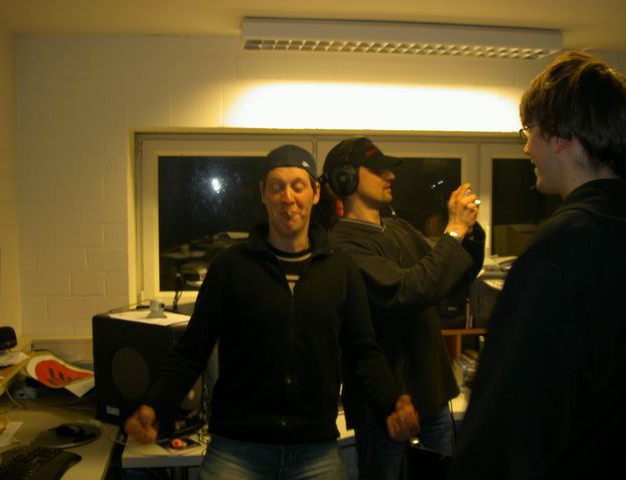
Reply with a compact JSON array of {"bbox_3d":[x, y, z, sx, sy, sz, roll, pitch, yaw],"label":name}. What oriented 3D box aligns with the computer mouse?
[{"bbox_3d":[-0.932,0.727,2.765,0.102,0.038,0.060,0,4,6],"label":"computer mouse"}]

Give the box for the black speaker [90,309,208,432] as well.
[{"bbox_3d":[-0.652,0.524,2.909,0.411,0.425,0.225,2,4,32],"label":"black speaker"}]

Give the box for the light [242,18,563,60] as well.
[{"bbox_3d":[0.426,-0.982,3.558,1.550,0.091,0.290,-1,4,-8],"label":"light"}]

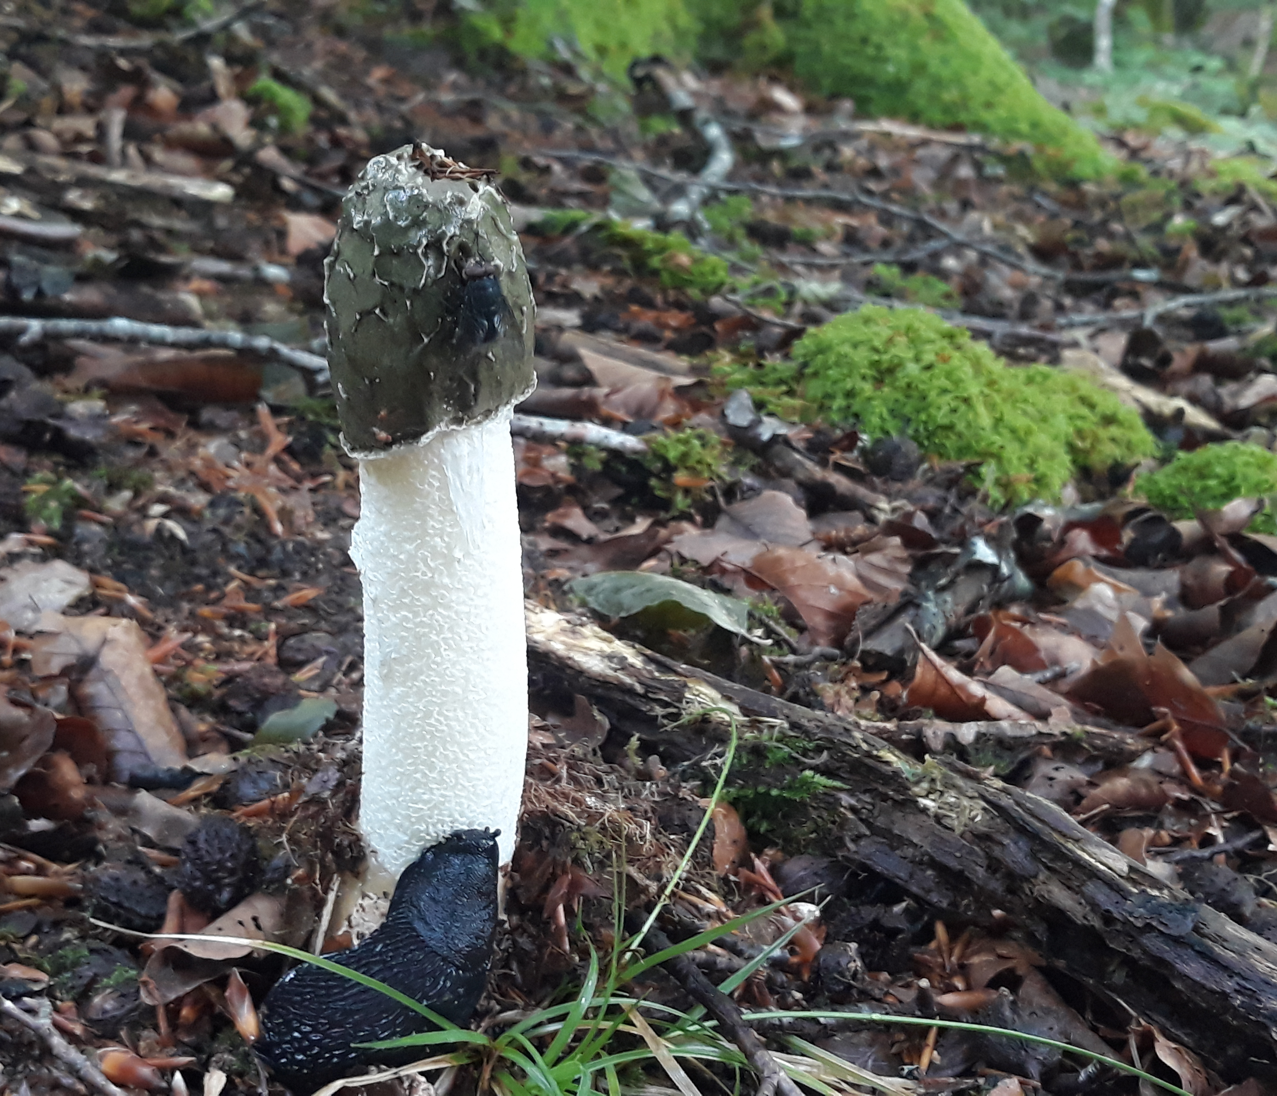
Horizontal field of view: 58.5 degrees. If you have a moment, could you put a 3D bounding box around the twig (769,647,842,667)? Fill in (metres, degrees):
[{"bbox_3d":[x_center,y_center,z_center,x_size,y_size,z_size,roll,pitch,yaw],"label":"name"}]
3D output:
[{"bbox_3d":[0.053,0.034,0.360,0.022,0.004,0.005,-6,22,-6],"label":"twig"}]

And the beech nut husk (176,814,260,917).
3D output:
[{"bbox_3d":[-0.095,0.072,0.258,0.018,0.019,0.018,1,20,0],"label":"beech nut husk"}]

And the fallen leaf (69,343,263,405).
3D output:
[{"bbox_3d":[-0.215,-0.079,0.520,0.084,0.022,0.032,5,24,-1],"label":"fallen leaf"}]

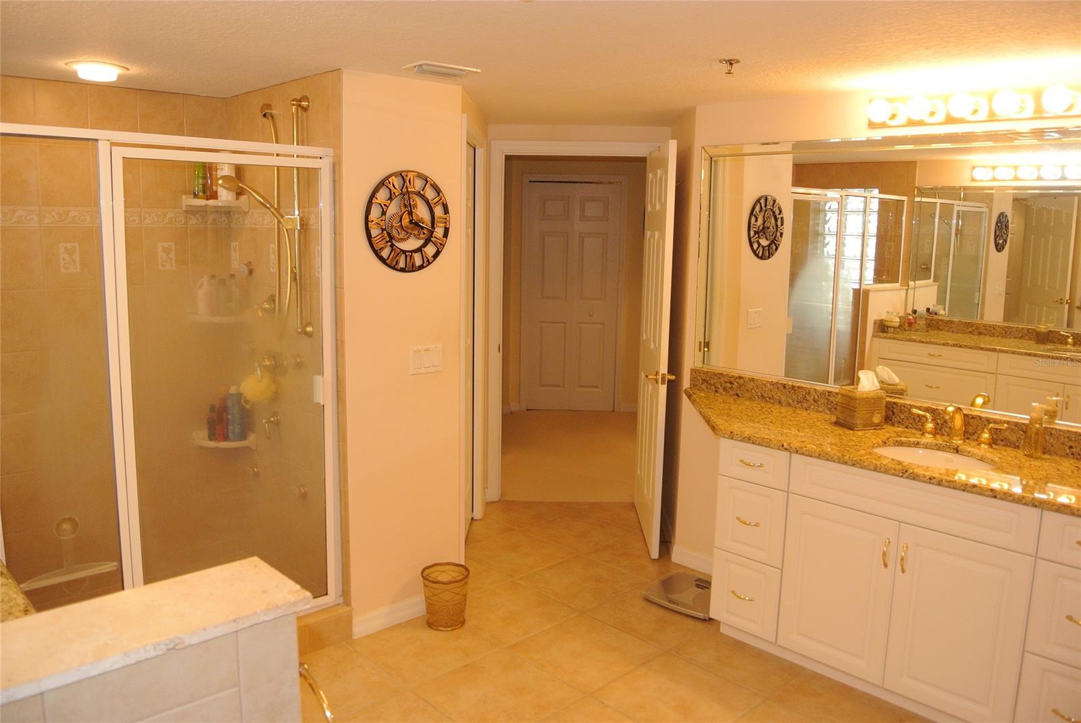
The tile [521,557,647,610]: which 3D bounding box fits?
[{"bbox_3d":[0.189,1.041,3.839,0.446,0.010,0.446,-8,13,-44],"label":"tile"}]

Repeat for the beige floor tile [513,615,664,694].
[{"bbox_3d":[0.181,1.147,3.219,0.453,0.012,0.453,-8,12,-43],"label":"beige floor tile"}]

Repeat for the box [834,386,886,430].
[{"bbox_3d":[1.293,0.186,3.270,0.135,0.150,0.122,-2,10,-14],"label":"box"}]

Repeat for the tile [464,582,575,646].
[{"bbox_3d":[-0.132,1.088,3.530,0.446,0.010,0.446,-8,13,-44],"label":"tile"}]

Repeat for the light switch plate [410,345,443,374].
[{"bbox_3d":[-0.466,-0.007,3.339,0.157,0.114,0.008,-7,12,-42],"label":"light switch plate"}]

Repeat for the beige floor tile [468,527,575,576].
[{"bbox_3d":[-0.122,0.989,4.180,0.453,0.012,0.453,-8,12,-43],"label":"beige floor tile"}]

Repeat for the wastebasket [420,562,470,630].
[{"bbox_3d":[-0.396,0.990,3.403,0.204,0.219,0.204,1,9,0],"label":"wastebasket"}]

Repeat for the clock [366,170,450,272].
[{"bbox_3d":[-0.519,-0.548,3.176,0.395,0.395,0.035,-7,12,-42],"label":"clock"}]

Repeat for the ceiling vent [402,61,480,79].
[{"bbox_3d":[-0.352,-1.028,2.898,0.250,0.026,0.158,-8,13,-44],"label":"ceiling vent"}]

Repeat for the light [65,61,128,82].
[{"bbox_3d":[-1.609,-1.050,2.955,0.207,0.042,0.207,-8,13,-44],"label":"light"}]

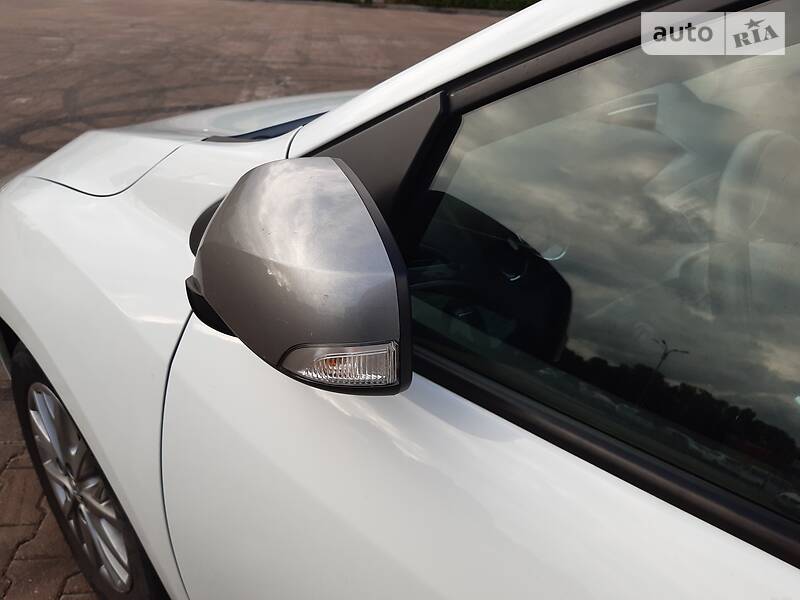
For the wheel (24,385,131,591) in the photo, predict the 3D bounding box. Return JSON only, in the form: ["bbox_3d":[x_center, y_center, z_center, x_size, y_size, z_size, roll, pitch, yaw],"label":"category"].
[{"bbox_3d":[-0.571,0.341,1.235,0.435,0.435,0.185,26,34,35],"label":"wheel"}]

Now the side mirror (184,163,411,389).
[{"bbox_3d":[-0.086,-0.034,0.465,0.120,0.155,0.220,-7,30,-23],"label":"side mirror"}]

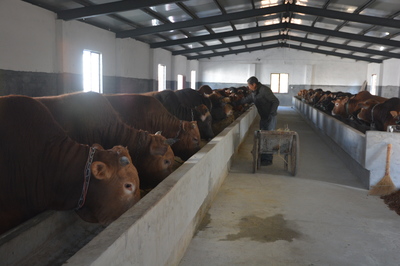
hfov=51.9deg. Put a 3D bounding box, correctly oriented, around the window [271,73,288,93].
[{"bbox_3d":[5.762,-3.587,29.738,1.308,1.472,0.120,2,7,10],"label":"window"}]

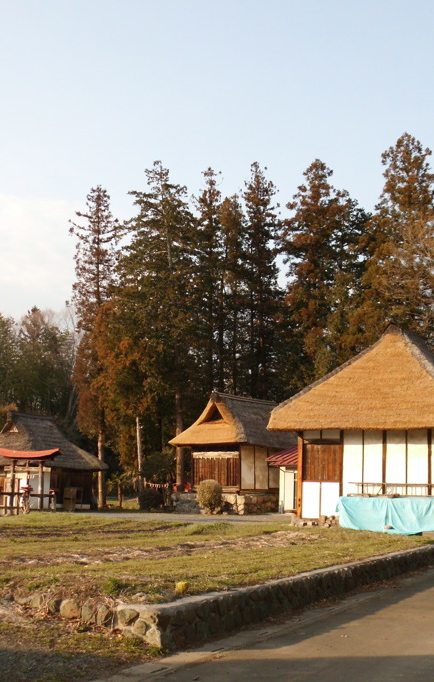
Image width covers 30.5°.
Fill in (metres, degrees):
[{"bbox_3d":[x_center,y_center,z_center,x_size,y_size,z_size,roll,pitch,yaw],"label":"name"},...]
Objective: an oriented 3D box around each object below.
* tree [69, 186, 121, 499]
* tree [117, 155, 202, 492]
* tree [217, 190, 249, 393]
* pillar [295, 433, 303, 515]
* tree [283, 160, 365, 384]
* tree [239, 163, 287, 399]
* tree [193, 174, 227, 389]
[{"bbox_3d":[-7.259,0.033,47.956,3.300,19.465,3.300,1,-9,0],"label":"tree"},{"bbox_3d":[-3.186,-0.656,46.532,5.000,20.472,5.000,1,-9,0],"label":"tree"},{"bbox_3d":[1.132,0.186,54.593,2.800,21.293,2.800,1,-9,0],"label":"tree"},{"bbox_3d":[3.052,4.974,29.734,0.180,3.132,0.180,-4,-10,25],"label":"pillar"},{"bbox_3d":[6.981,-0.898,51.696,5.200,22.671,5.200,1,-9,0],"label":"tree"},{"bbox_3d":[3.139,-0.931,53.742,3.500,23.282,3.500,1,-9,0],"label":"tree"},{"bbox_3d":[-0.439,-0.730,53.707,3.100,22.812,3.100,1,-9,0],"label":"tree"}]

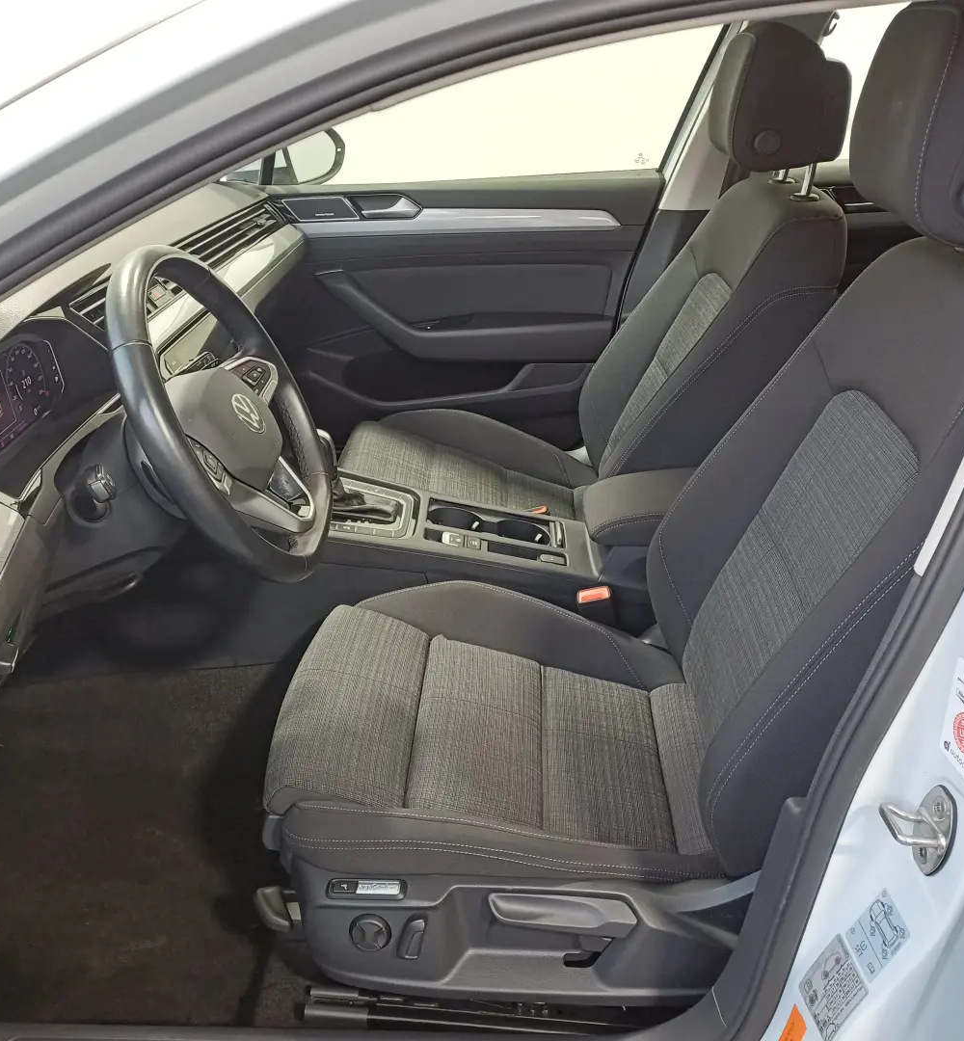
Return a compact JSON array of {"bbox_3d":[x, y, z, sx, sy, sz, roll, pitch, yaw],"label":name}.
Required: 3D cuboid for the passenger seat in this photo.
[{"bbox_3d":[0.132,-0.308,1.759,0.860,1.000,0.530,0,25,2],"label":"passenger seat"}]

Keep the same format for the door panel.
[{"bbox_3d":[-0.086,-0.426,2.109,0.870,0.600,0.140,0,25,2],"label":"door panel"}]

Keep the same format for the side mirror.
[{"bbox_3d":[-0.404,-0.796,2.167,0.180,0.165,0.240,7,26,16],"label":"side mirror"}]

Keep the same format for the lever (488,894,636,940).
[{"bbox_3d":[0.079,0.383,0.975,0.145,0.038,0.032,0,25,2],"label":"lever"}]

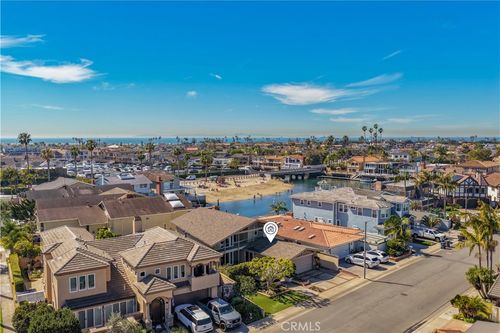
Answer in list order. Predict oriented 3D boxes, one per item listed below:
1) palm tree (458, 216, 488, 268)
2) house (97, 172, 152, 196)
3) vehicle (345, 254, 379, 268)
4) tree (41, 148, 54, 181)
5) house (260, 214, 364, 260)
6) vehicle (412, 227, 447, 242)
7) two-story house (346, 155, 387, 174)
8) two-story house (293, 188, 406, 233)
[{"bbox_3d":[27.042,10.243,46.716,3.300,8.500,3.300,0,4,0],"label":"palm tree"},{"bbox_3d":[-35.215,6.054,109.775,12.500,7.200,15.000,-3,5,-30],"label":"house"},{"bbox_3d":[16.252,12.986,55.941,1.850,1.580,4.700,-4,6,-43],"label":"vehicle"},{"bbox_3d":[-74.206,0.333,142.439,4.200,13.600,4.200,0,4,0],"label":"tree"},{"bbox_3d":[8.350,11.000,65.370,11.740,4.760,19.940,-4,6,-43],"label":"house"},{"bbox_3d":[31.720,12.100,69.680,5.700,1.900,2.000,4,6,40],"label":"vehicle"},{"bbox_3d":[58.523,-1.154,195.585,19.500,8.500,13.000,1,5,15],"label":"two-story house"},{"bbox_3d":[21.190,8.440,79.960,15.380,7.690,19.730,-4,6,-43],"label":"two-story house"}]

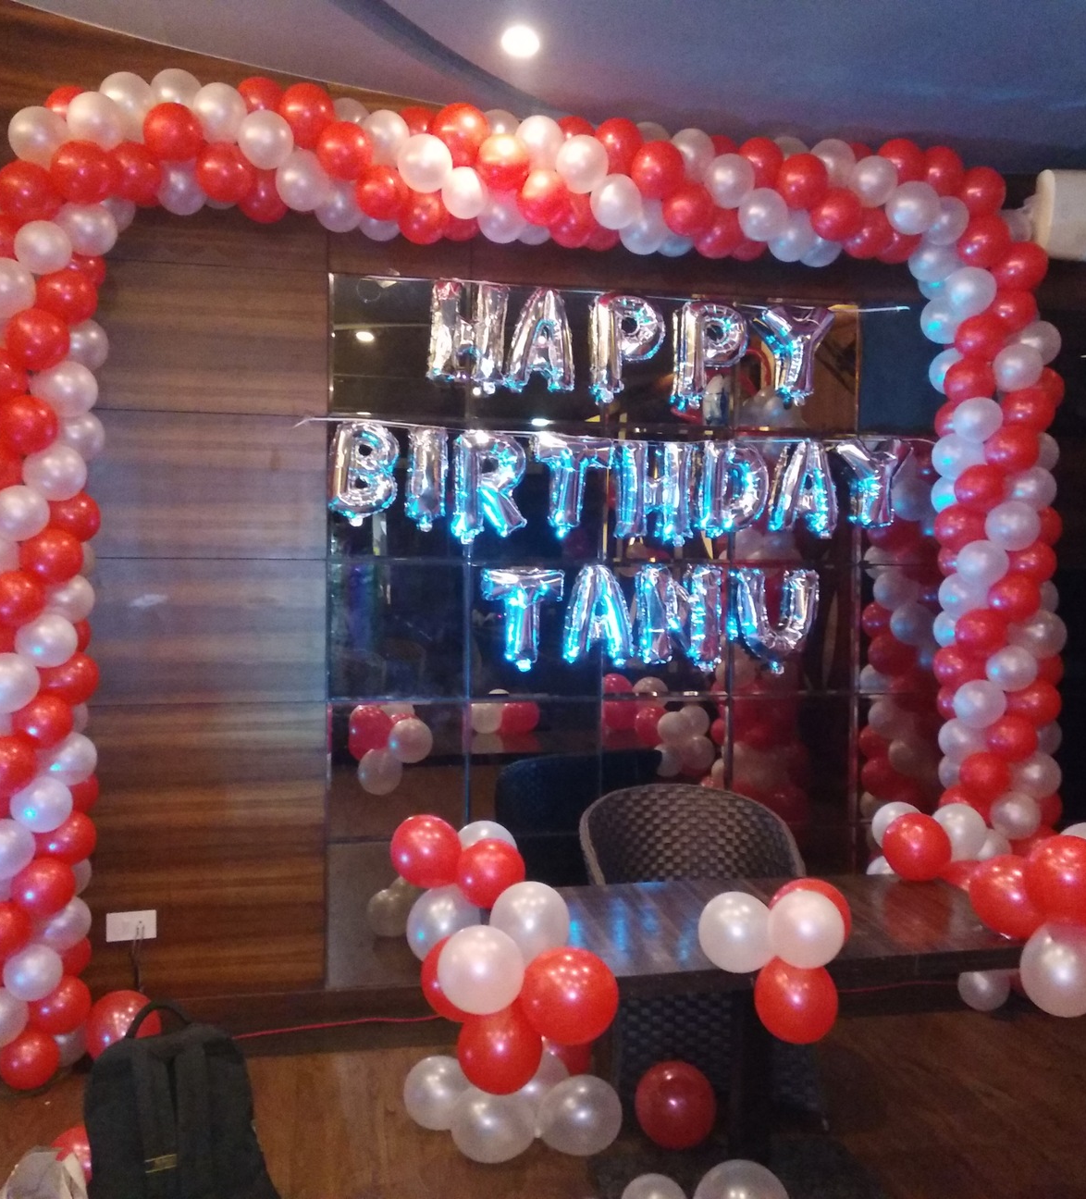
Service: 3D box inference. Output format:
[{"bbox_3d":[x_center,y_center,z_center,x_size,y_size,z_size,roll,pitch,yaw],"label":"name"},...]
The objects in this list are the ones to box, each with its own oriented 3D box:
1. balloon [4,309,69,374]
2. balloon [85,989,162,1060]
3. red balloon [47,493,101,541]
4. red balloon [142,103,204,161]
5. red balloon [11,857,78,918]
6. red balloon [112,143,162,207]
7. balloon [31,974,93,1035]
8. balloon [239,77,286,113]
[{"bbox_3d":[-1.390,-0.711,3.300,0.182,0.175,0.182,0,0,-12],"label":"balloon"},{"bbox_3d":[-1.239,1.280,3.550,0.210,0.220,0.210,0,1,-11],"label":"balloon"},{"bbox_3d":[-1.337,-0.235,3.405,0.175,0.165,0.170,0,1,-11],"label":"red balloon"},{"bbox_3d":[-1.000,-1.265,3.248,0.162,0.162,0.162,0,1,-11],"label":"red balloon"},{"bbox_3d":[-1.386,0.799,3.340,0.165,0.165,0.170,0,2,-11],"label":"red balloon"},{"bbox_3d":[-1.134,-1.179,3.330,0.165,0.175,0.170,0,2,-11],"label":"red balloon"},{"bbox_3d":[-1.374,1.158,3.430,0.160,0.165,0.165,0,2,-11],"label":"balloon"},{"bbox_3d":[-0.797,-1.405,3.406,0.160,0.160,0.160,0,0,-12],"label":"balloon"}]

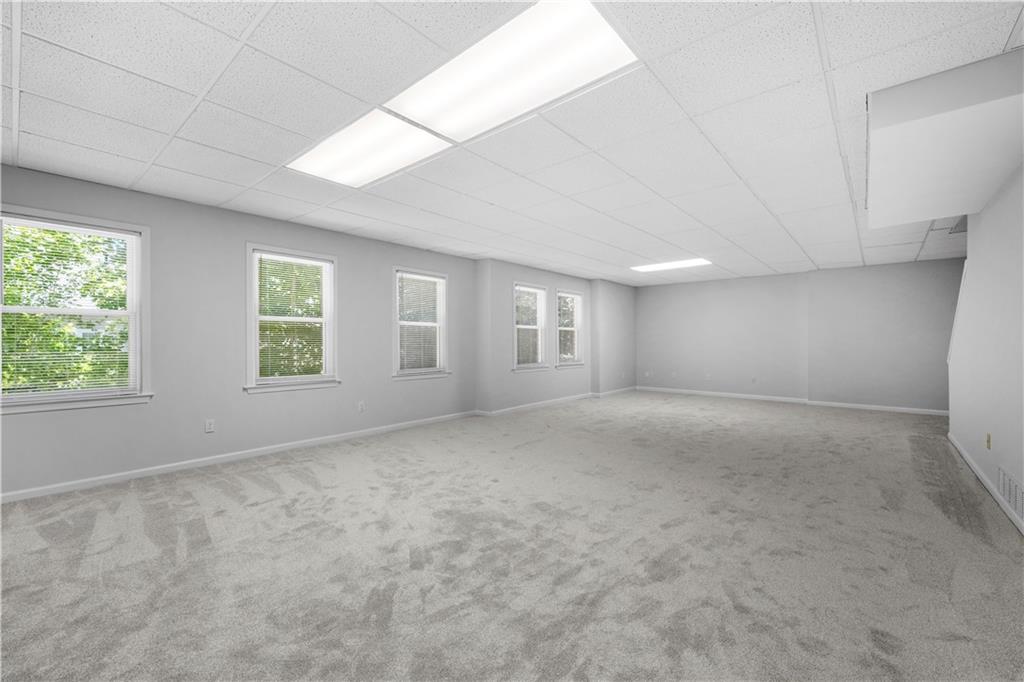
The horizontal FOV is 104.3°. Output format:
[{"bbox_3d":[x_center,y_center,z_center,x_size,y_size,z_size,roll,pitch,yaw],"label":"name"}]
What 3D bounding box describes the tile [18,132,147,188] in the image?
[{"bbox_3d":[-3.031,-1.269,2.828,0.605,0.022,0.605,0,0,41],"label":"tile"}]

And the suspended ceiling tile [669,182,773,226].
[{"bbox_3d":[2.016,-1.269,3.812,0.605,0.022,1.200,0,0,41],"label":"suspended ceiling tile"}]

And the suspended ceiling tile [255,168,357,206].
[{"bbox_3d":[-1.730,-1.288,3.350,0.600,0.020,0.600,0,0,41],"label":"suspended ceiling tile"}]

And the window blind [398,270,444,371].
[{"bbox_3d":[-1.256,-0.247,5.555,0.045,1.340,0.800,1,1,40],"label":"window blind"}]

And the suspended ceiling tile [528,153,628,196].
[{"bbox_3d":[0.509,-1.270,3.072,0.605,0.022,0.605,0,0,41],"label":"suspended ceiling tile"}]

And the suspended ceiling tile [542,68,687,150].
[{"bbox_3d":[0.572,-1.271,2.239,0.605,0.022,0.605,0,0,41],"label":"suspended ceiling tile"}]

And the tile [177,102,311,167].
[{"bbox_3d":[-1.665,-1.270,2.502,0.605,0.022,0.605,0,0,41],"label":"tile"}]

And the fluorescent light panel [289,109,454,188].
[{"bbox_3d":[-1.015,-1.297,2.772,1.200,0.050,0.600,0,0,41],"label":"fluorescent light panel"}]

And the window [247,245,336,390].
[{"bbox_3d":[-2.311,-0.225,4.253,0.090,1.502,0.909,0,0,43],"label":"window"}]

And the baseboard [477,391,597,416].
[{"bbox_3d":[0.630,1.113,7.145,0.025,0.090,3.002,0,0,44],"label":"baseboard"}]

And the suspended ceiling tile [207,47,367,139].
[{"bbox_3d":[-1.188,-1.291,2.132,0.600,0.020,0.600,0,0,41],"label":"suspended ceiling tile"}]

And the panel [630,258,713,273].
[{"bbox_3d":[2.682,-1.286,6.802,1.200,0.050,0.600,0,0,41],"label":"panel"}]

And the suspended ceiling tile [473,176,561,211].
[{"bbox_3d":[0.045,-1.288,3.475,0.600,0.020,0.600,0,0,41],"label":"suspended ceiling tile"}]

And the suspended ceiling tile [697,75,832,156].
[{"bbox_3d":[1.475,-1.291,2.320,0.600,0.020,0.600,0,0,41],"label":"suspended ceiling tile"}]

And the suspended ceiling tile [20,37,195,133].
[{"bbox_3d":[-2.065,-1.270,2.056,0.605,0.022,0.605,0,0,41],"label":"suspended ceiling tile"}]

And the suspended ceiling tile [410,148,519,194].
[{"bbox_3d":[-0.376,-1.270,3.012,0.605,0.022,0.605,0,0,41],"label":"suspended ceiling tile"}]

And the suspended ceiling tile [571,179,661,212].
[{"bbox_3d":[0.920,-1.269,3.523,0.605,0.022,0.605,0,0,41],"label":"suspended ceiling tile"}]

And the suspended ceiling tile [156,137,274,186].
[{"bbox_3d":[-2.145,-1.269,2.890,0.605,0.022,0.605,0,0,41],"label":"suspended ceiling tile"}]

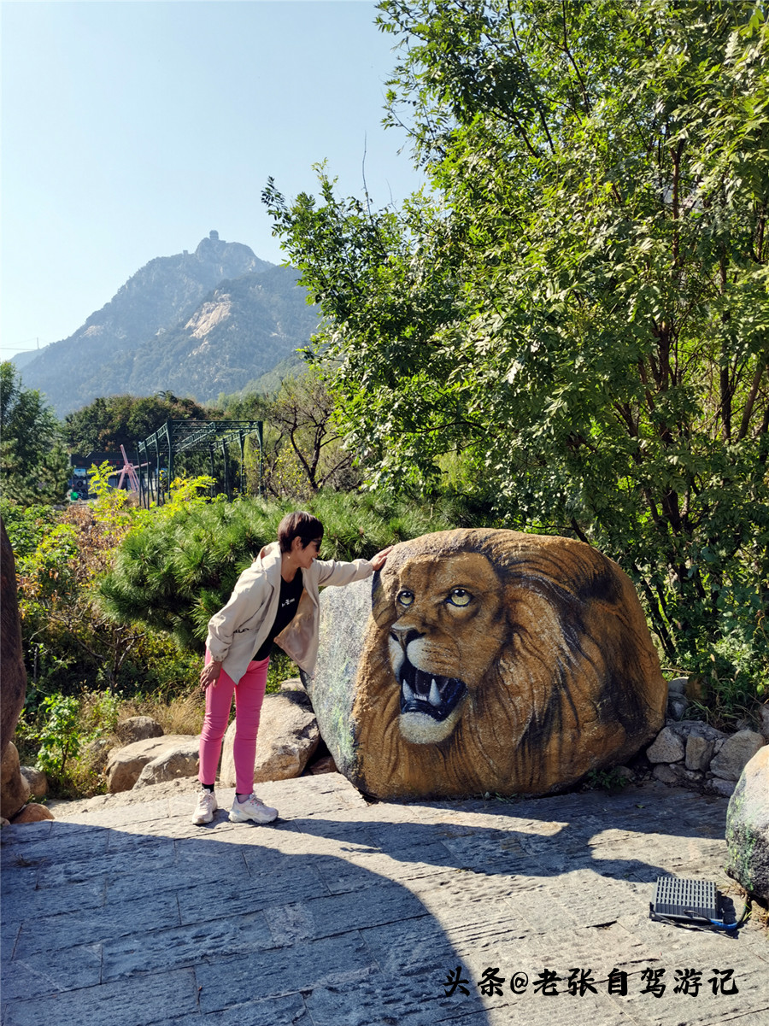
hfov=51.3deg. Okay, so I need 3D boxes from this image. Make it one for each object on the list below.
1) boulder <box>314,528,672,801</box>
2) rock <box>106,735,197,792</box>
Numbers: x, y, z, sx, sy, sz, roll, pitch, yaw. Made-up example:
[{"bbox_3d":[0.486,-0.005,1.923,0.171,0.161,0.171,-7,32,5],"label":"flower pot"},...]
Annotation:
[{"bbox_3d":[0.594,0.802,4.694,1.900,1.360,1.250,-1,1,7],"label":"boulder"},{"bbox_3d":[-1.272,1.372,4.370,0.490,0.270,0.420,-1,3,-20],"label":"rock"}]

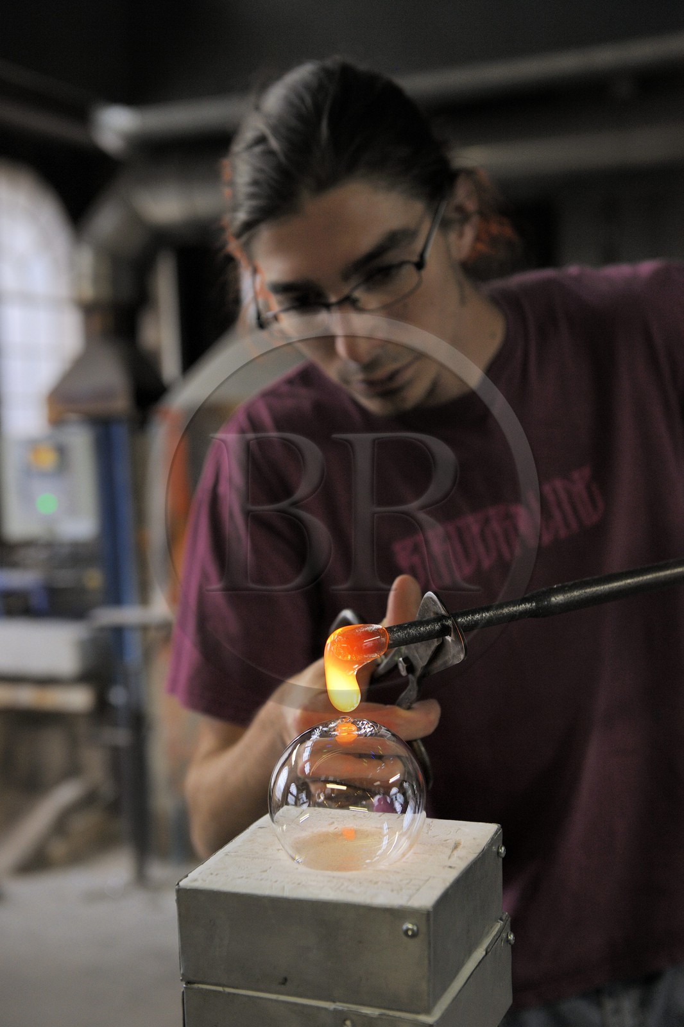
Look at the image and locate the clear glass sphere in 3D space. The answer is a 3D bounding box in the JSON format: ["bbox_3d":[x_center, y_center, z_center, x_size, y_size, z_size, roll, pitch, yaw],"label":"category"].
[{"bbox_3d":[0.003,0.164,0.798,0.091,0.090,0.091,-2,7,0],"label":"clear glass sphere"}]

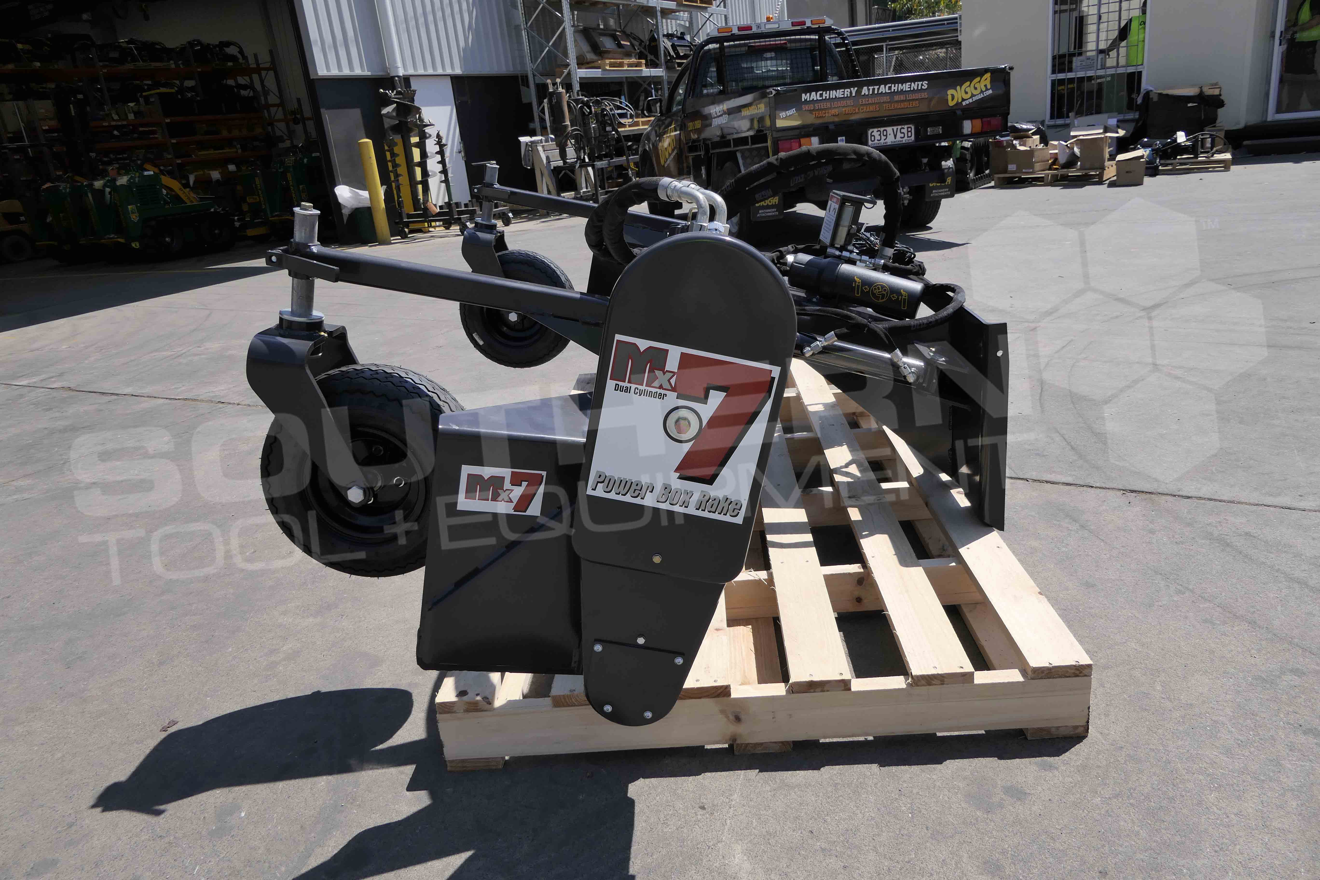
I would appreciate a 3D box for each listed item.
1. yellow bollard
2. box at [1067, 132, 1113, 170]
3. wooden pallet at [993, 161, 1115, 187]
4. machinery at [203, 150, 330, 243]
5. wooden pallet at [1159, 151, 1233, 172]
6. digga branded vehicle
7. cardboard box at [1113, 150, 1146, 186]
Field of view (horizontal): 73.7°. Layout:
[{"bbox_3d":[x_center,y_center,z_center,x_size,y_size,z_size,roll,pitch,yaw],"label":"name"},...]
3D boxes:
[{"bbox_3d":[-3.626,-3.142,11.171,0.165,1.293,0.165,-12,20,-17],"label":"yellow bollard"},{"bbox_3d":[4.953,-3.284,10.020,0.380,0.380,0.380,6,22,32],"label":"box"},{"bbox_3d":[4.809,-3.213,10.662,1.170,0.150,1.170,6,22,32],"label":"wooden pallet"},{"bbox_3d":[-5.897,-3.781,13.700,1.350,1.250,1.400,6,22,31],"label":"machinery"},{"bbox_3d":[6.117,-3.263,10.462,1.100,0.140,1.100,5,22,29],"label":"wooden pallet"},{"bbox_3d":[1.099,-3.079,8.731,1.900,1.920,5.250,-10,19,-10],"label":"digga branded vehicle"},{"bbox_3d":[5.121,-2.928,9.524,0.270,0.310,0.300,6,22,32],"label":"cardboard box"}]

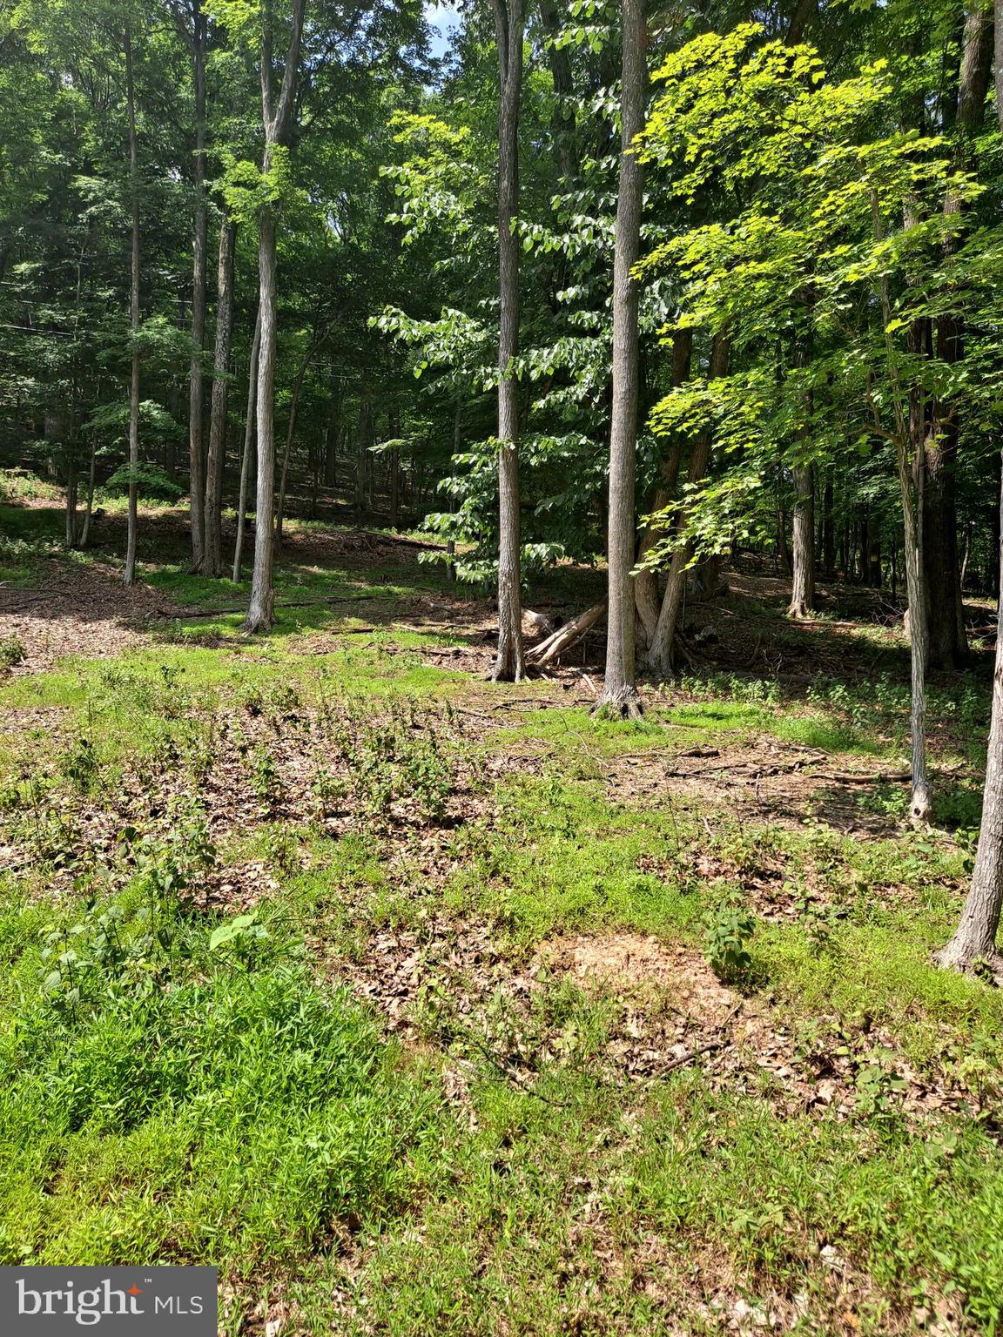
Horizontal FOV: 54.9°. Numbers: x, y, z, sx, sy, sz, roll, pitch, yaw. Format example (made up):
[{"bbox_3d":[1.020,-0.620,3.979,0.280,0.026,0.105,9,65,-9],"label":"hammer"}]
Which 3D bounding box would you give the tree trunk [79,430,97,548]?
[{"bbox_3d":[-9.565,-4.177,22.412,0.250,2.710,0.220,7,4,0],"label":"tree trunk"}]

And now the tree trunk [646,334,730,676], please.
[{"bbox_3d":[2.787,-2.365,14.139,0.480,5.000,0.450,8,4,0],"label":"tree trunk"}]

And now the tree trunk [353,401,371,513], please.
[{"bbox_3d":[-4.443,-6.758,30.882,0.420,3.630,0.420,2,4,0],"label":"tree trunk"}]

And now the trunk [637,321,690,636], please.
[{"bbox_3d":[2.444,-2.679,14.448,0.500,4.670,0.450,5,4,0],"label":"trunk"}]

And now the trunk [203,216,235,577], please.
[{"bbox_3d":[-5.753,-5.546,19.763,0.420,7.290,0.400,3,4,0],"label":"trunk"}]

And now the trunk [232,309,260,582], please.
[{"bbox_3d":[-4.952,-4.325,18.830,0.250,5.250,0.220,6,4,0],"label":"trunk"}]

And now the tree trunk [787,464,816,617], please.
[{"bbox_3d":[6.641,-2.815,21.392,0.520,3.330,0.480,-1,4,0],"label":"tree trunk"}]

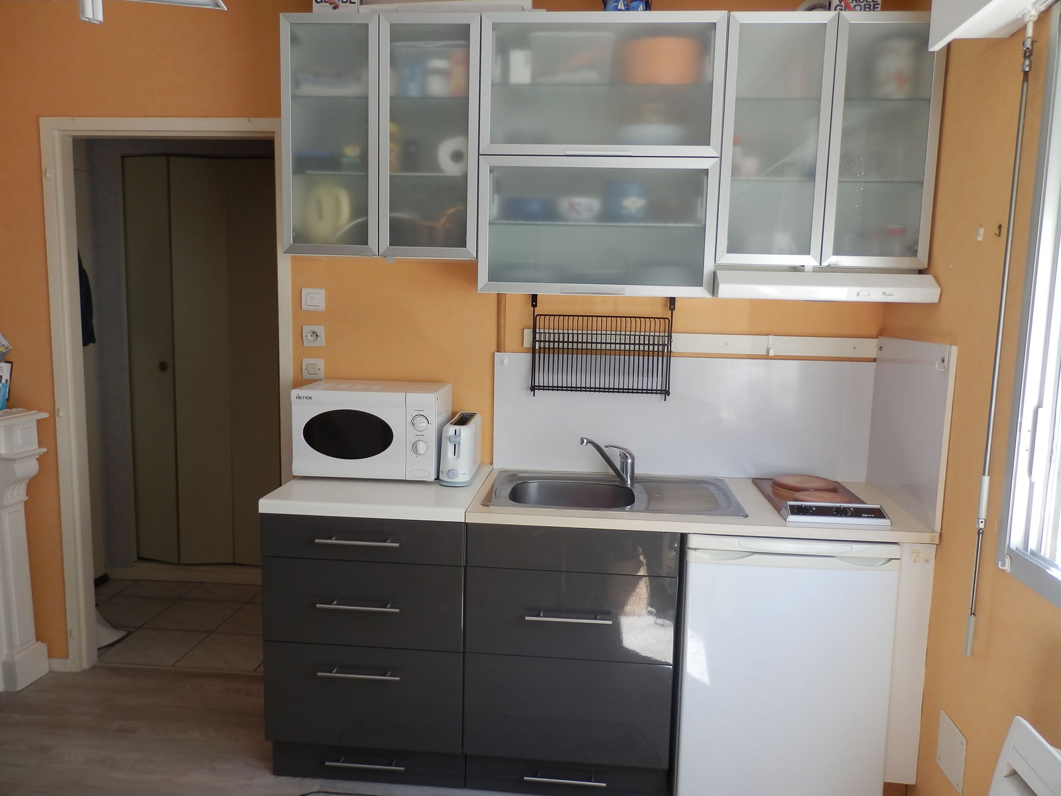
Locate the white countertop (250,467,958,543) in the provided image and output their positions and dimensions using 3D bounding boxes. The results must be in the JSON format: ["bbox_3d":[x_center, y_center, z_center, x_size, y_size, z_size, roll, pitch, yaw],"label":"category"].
[{"bbox_3d":[0.185,0.305,2.424,1.875,0.040,0.612,2,7,4],"label":"white countertop"}]

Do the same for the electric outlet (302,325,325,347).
[{"bbox_3d":[-0.776,-0.221,2.746,0.079,0.077,0.012,2,7,4],"label":"electric outlet"}]

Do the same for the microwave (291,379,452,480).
[{"bbox_3d":[-0.525,0.109,2.597,0.460,0.289,0.325,2,7,3],"label":"microwave"}]

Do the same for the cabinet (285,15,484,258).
[{"bbox_3d":[-0.432,-0.799,2.470,0.598,0.699,0.385,2,7,4],"label":"cabinet"}]

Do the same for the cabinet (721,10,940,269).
[{"bbox_3d":[0.864,-0.753,2.368,0.602,0.699,0.385,2,7,4],"label":"cabinet"}]

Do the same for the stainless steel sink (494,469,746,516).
[{"bbox_3d":[0.256,0.364,2.431,0.770,0.150,0.460,2,7,4],"label":"stainless steel sink"}]

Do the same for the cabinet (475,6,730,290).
[{"bbox_3d":[0.214,-0.727,2.425,0.701,0.799,0.385,2,7,4],"label":"cabinet"}]

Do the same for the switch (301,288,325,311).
[{"bbox_3d":[-0.773,-0.350,2.730,0.083,0.081,0.012,2,7,4],"label":"switch"}]

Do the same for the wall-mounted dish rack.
[{"bbox_3d":[0.240,-0.170,2.622,0.486,0.350,0.090,2,7,4],"label":"wall-mounted dish rack"}]

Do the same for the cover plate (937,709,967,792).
[{"bbox_3d":[1.086,0.904,1.976,0.008,0.148,0.143,2,7,4],"label":"cover plate"}]

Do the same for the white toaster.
[{"bbox_3d":[-0.230,0.166,2.571,0.106,0.197,0.312,2,7,2],"label":"white toaster"}]

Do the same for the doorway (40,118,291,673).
[{"bbox_3d":[-1.325,0.042,2.885,0.915,2.093,0.110,2,7,4],"label":"doorway"}]

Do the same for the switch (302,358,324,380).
[{"bbox_3d":[-0.789,-0.103,2.772,0.077,0.074,0.014,2,7,4],"label":"switch"}]

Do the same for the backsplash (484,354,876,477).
[{"bbox_3d":[0.517,0.062,2.653,1.290,0.418,0.020,2,7,4],"label":"backsplash"}]

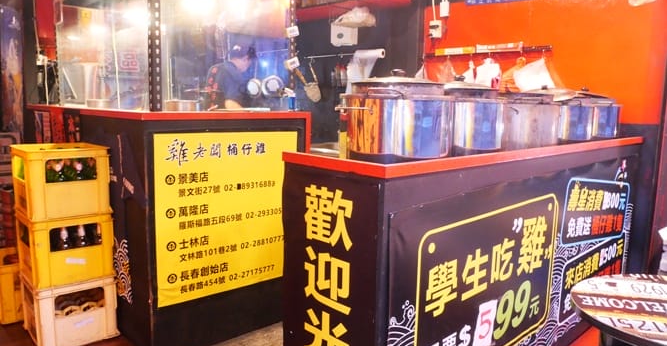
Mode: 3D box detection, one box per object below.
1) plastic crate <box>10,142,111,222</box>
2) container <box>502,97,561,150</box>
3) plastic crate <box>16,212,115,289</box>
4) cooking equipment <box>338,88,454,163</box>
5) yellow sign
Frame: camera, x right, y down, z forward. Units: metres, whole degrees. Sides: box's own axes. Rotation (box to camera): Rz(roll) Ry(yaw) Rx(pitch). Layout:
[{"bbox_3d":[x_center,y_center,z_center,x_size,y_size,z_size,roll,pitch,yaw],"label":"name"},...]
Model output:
[{"bbox_3d":[-1.315,0.031,2.242,0.340,0.314,0.360,-6,11,-43],"label":"plastic crate"},{"bbox_3d":[0.832,-0.227,2.039,0.305,0.200,0.295,-6,11,-42],"label":"container"},{"bbox_3d":[-1.322,0.340,2.286,0.340,0.314,0.360,-6,11,-43],"label":"plastic crate"},{"bbox_3d":[0.220,-0.170,1.561,0.355,0.200,0.335,-6,11,-42],"label":"cooking equipment"},{"bbox_3d":[-0.473,0.190,2.222,0.755,0.760,0.012,-6,11,-42],"label":"yellow sign"}]

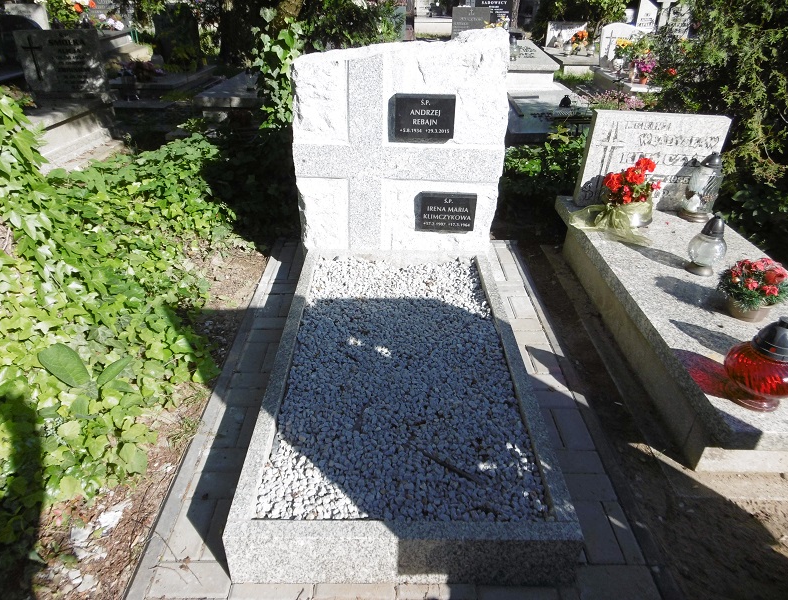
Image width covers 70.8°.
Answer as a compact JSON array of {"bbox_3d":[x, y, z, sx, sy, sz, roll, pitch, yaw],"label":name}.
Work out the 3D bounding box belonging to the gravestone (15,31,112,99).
[{"bbox_3d":[-2.882,-2.066,4.857,0.690,0.570,0.100,-2,31,-4],"label":"gravestone"}]

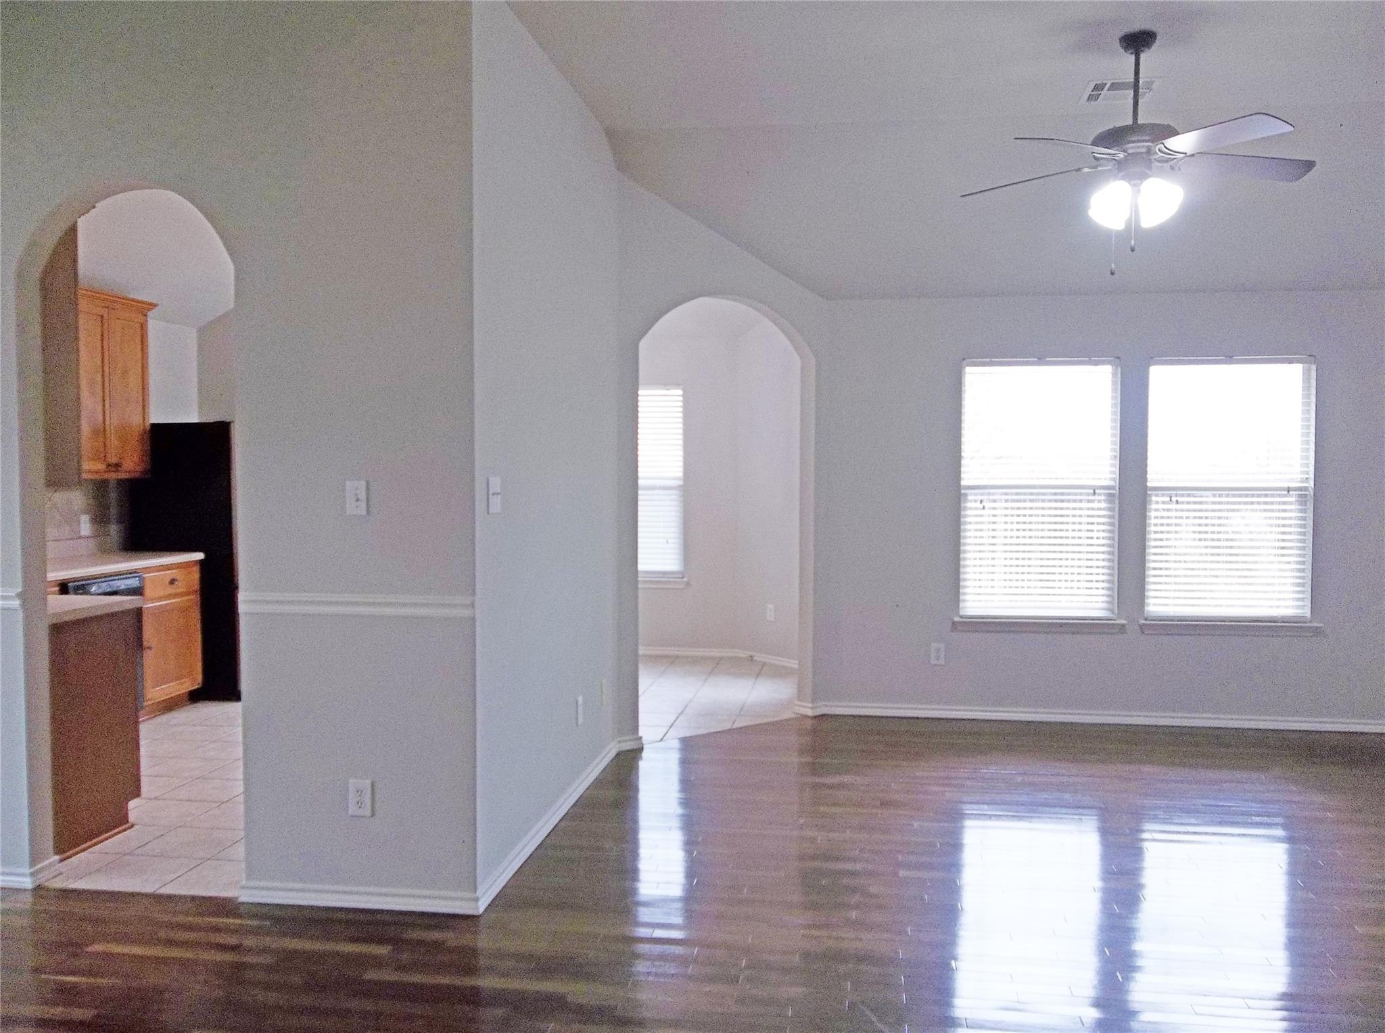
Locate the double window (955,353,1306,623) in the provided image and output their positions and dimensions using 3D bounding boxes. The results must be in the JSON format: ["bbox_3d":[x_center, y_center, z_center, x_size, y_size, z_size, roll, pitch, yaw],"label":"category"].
[{"bbox_3d":[2.503,-0.163,6.133,1.925,1.500,0.110,0,2,8],"label":"double window"}]

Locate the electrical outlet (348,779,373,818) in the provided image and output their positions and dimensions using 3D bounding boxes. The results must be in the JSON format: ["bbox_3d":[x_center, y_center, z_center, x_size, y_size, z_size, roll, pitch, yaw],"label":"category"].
[{"bbox_3d":[-1.079,0.912,3.485,0.073,0.115,0.012,0,2,8],"label":"electrical outlet"}]

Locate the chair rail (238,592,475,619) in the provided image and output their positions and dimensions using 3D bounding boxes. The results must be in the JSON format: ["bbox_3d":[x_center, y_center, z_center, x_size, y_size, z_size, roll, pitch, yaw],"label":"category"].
[{"bbox_3d":[-1.089,0.288,3.461,0.800,0.066,0.022,0,2,8],"label":"chair rail"}]

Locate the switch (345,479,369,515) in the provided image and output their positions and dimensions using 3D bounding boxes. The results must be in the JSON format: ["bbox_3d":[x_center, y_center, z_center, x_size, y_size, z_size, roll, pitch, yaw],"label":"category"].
[{"bbox_3d":[-1.078,-0.058,3.451,0.070,0.114,0.015,0,2,8],"label":"switch"}]

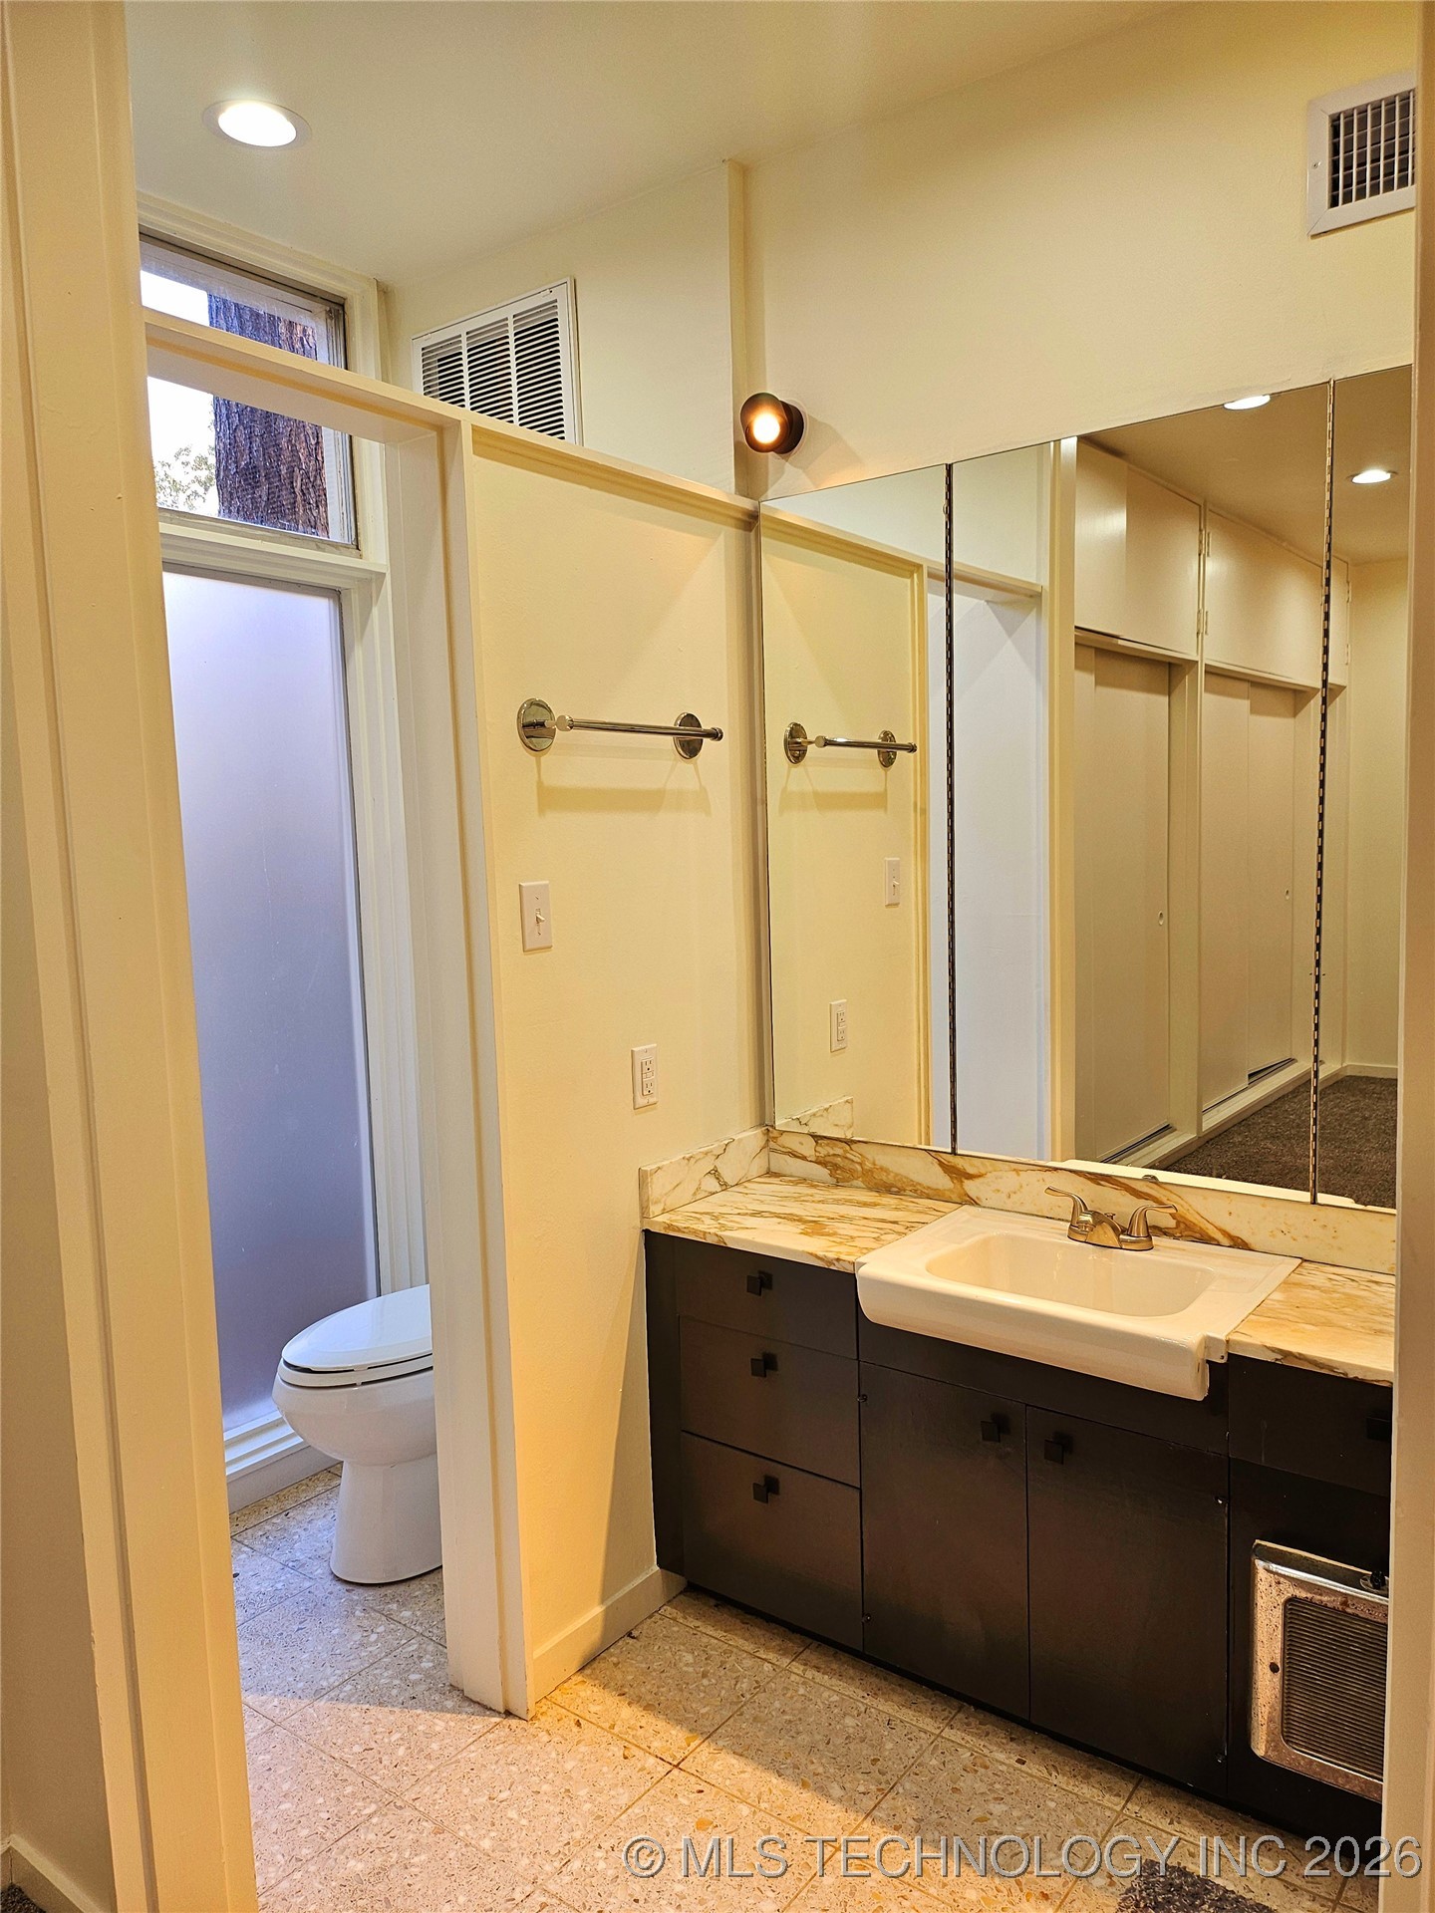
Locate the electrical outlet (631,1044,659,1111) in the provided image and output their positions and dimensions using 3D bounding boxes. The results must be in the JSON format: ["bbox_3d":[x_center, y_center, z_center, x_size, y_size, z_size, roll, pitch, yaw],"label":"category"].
[{"bbox_3d":[-0.135,0.225,2.480,0.010,0.115,0.071,2,7,37],"label":"electrical outlet"}]

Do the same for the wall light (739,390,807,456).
[{"bbox_3d":[0.108,-1.052,2.624,0.097,0.107,0.095,2,7,37],"label":"wall light"}]

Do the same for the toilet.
[{"bbox_3d":[-0.602,0.864,2.894,0.425,0.756,0.750,2,7,37],"label":"toilet"}]

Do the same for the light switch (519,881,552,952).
[{"bbox_3d":[-0.302,-0.068,2.234,0.019,0.115,0.071,2,7,37],"label":"light switch"}]

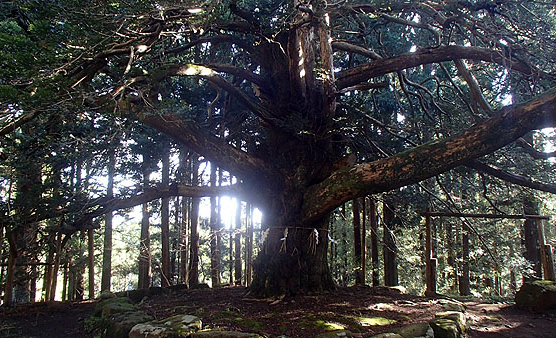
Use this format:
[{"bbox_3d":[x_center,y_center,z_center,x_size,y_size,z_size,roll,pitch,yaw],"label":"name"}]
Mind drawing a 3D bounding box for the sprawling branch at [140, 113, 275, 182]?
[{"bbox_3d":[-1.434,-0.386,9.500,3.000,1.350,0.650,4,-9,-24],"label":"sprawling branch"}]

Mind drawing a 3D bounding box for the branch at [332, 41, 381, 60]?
[{"bbox_3d":[1.938,-2.945,11.100,1.250,0.500,0.500,0,-8,0],"label":"branch"}]

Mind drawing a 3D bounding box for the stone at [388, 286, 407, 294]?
[{"bbox_3d":[2.896,2.942,10.800,0.450,0.190,0.400,-2,-8,15],"label":"stone"}]

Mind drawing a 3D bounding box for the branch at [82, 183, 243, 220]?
[{"bbox_3d":[-2.694,0.780,10.600,3.800,0.850,0.650,0,-8,3],"label":"branch"}]

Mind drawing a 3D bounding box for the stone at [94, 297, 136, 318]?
[{"bbox_3d":[-2.912,2.473,8.000,0.720,0.340,0.650,3,-8,-20],"label":"stone"}]

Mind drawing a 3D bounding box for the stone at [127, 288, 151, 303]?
[{"bbox_3d":[-2.910,2.634,9.300,0.500,0.280,0.450,3,-8,-17],"label":"stone"}]

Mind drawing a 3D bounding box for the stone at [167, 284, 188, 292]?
[{"bbox_3d":[-2.435,2.893,10.800,0.530,0.200,0.420,2,-8,-13],"label":"stone"}]

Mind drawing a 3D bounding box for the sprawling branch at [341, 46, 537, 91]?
[{"bbox_3d":[3.510,-2.330,10.400,4.400,0.950,0.800,-1,-8,7],"label":"sprawling branch"}]

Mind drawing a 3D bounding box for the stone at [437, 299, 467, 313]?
[{"bbox_3d":[2.918,2.288,7.500,0.500,0.280,0.500,-3,-9,21],"label":"stone"}]

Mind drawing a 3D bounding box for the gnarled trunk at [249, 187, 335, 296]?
[{"bbox_3d":[0.316,1.644,10.400,1.980,2.500,1.900,0,-8,2],"label":"gnarled trunk"}]

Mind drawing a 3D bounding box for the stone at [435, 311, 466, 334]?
[{"bbox_3d":[2.552,2.261,6.600,0.460,0.340,0.500,-3,-9,21],"label":"stone"}]

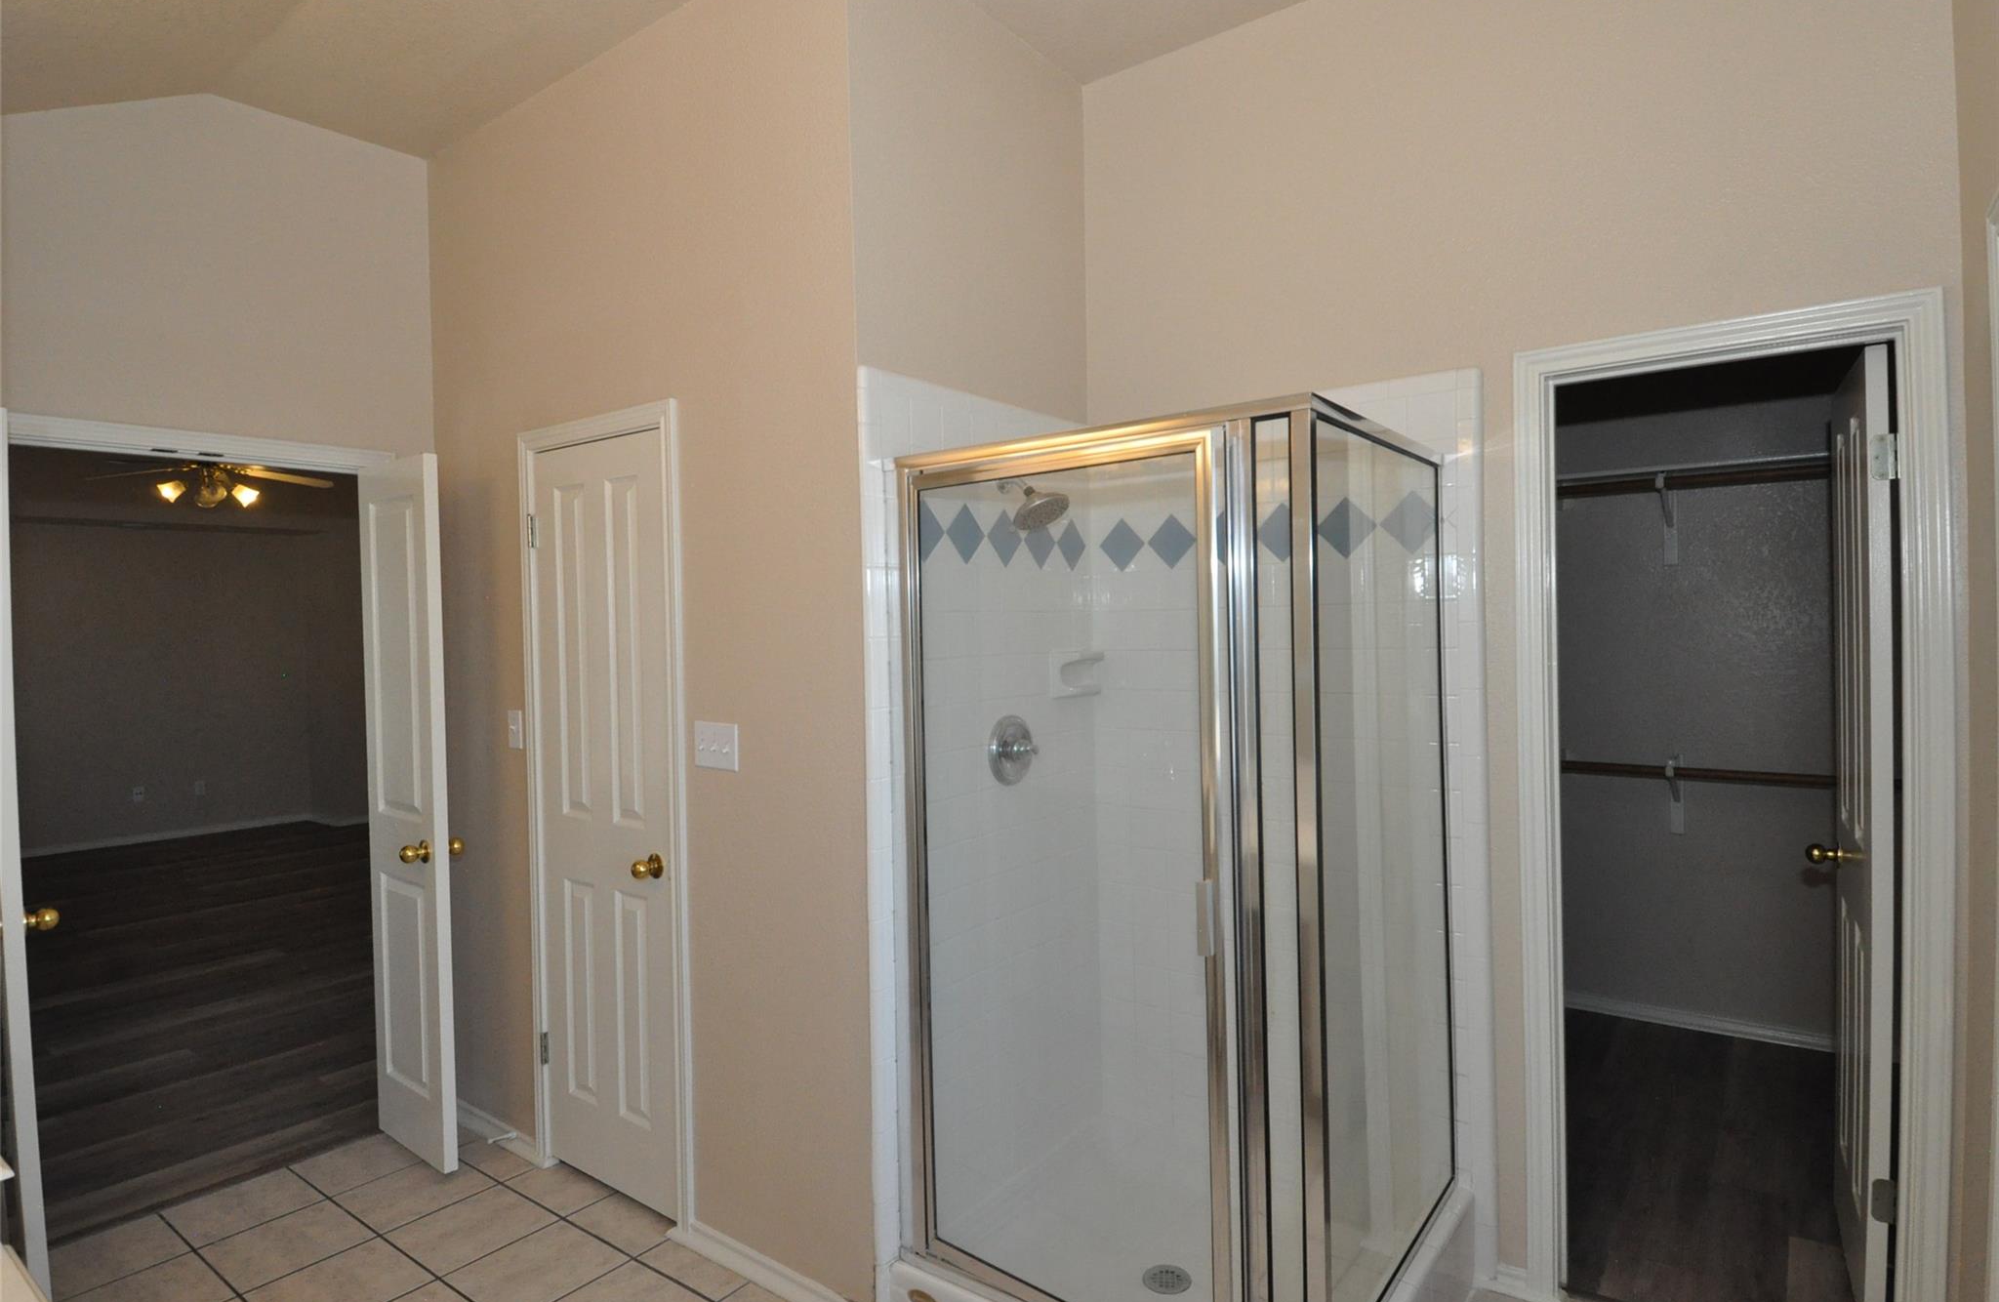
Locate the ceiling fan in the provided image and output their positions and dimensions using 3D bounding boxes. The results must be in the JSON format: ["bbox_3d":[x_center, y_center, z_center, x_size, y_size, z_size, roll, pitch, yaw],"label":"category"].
[{"bbox_3d":[-4.120,-0.950,5.200,1.080,0.420,1.080,0,1,38],"label":"ceiling fan"}]

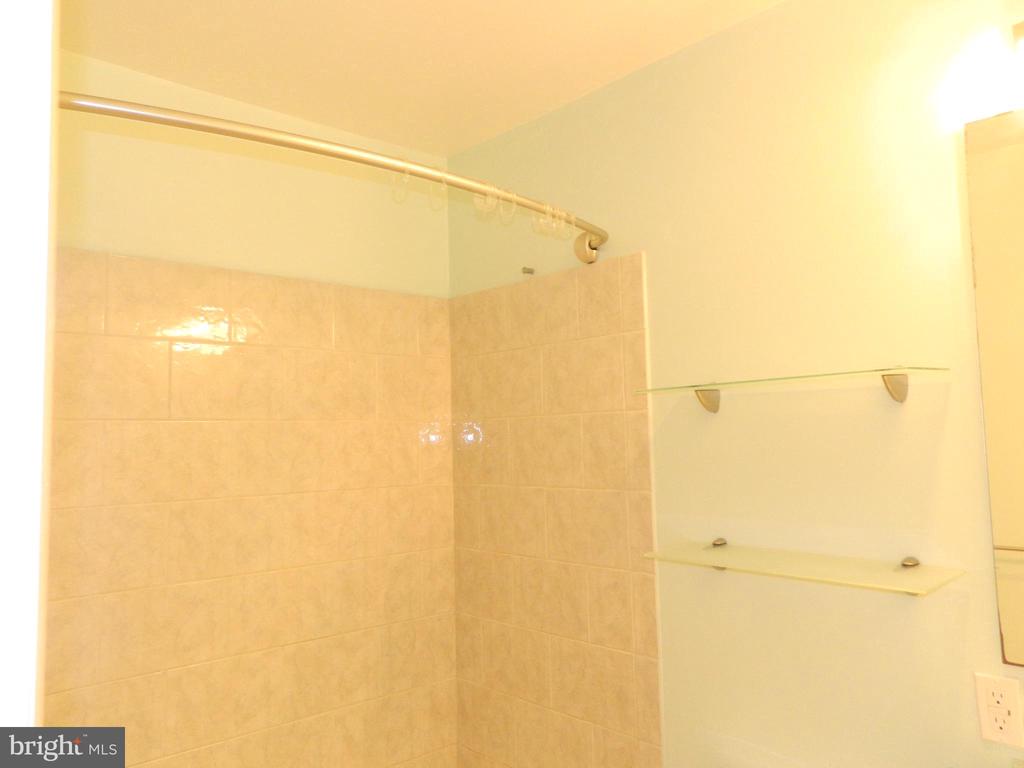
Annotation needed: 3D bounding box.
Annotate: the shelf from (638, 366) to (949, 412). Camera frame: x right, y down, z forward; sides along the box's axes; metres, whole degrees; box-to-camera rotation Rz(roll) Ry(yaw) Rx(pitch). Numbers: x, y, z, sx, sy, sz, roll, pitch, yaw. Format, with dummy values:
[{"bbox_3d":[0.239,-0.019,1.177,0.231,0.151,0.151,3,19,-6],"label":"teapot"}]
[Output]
[{"bbox_3d":[0.547,0.015,1.511,0.213,0.064,0.563,2,-6,-43],"label":"shelf"}]

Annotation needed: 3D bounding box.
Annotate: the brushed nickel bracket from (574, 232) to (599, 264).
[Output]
[{"bbox_3d":[0.204,-0.370,2.023,0.045,0.083,0.070,2,-6,-43],"label":"brushed nickel bracket"}]

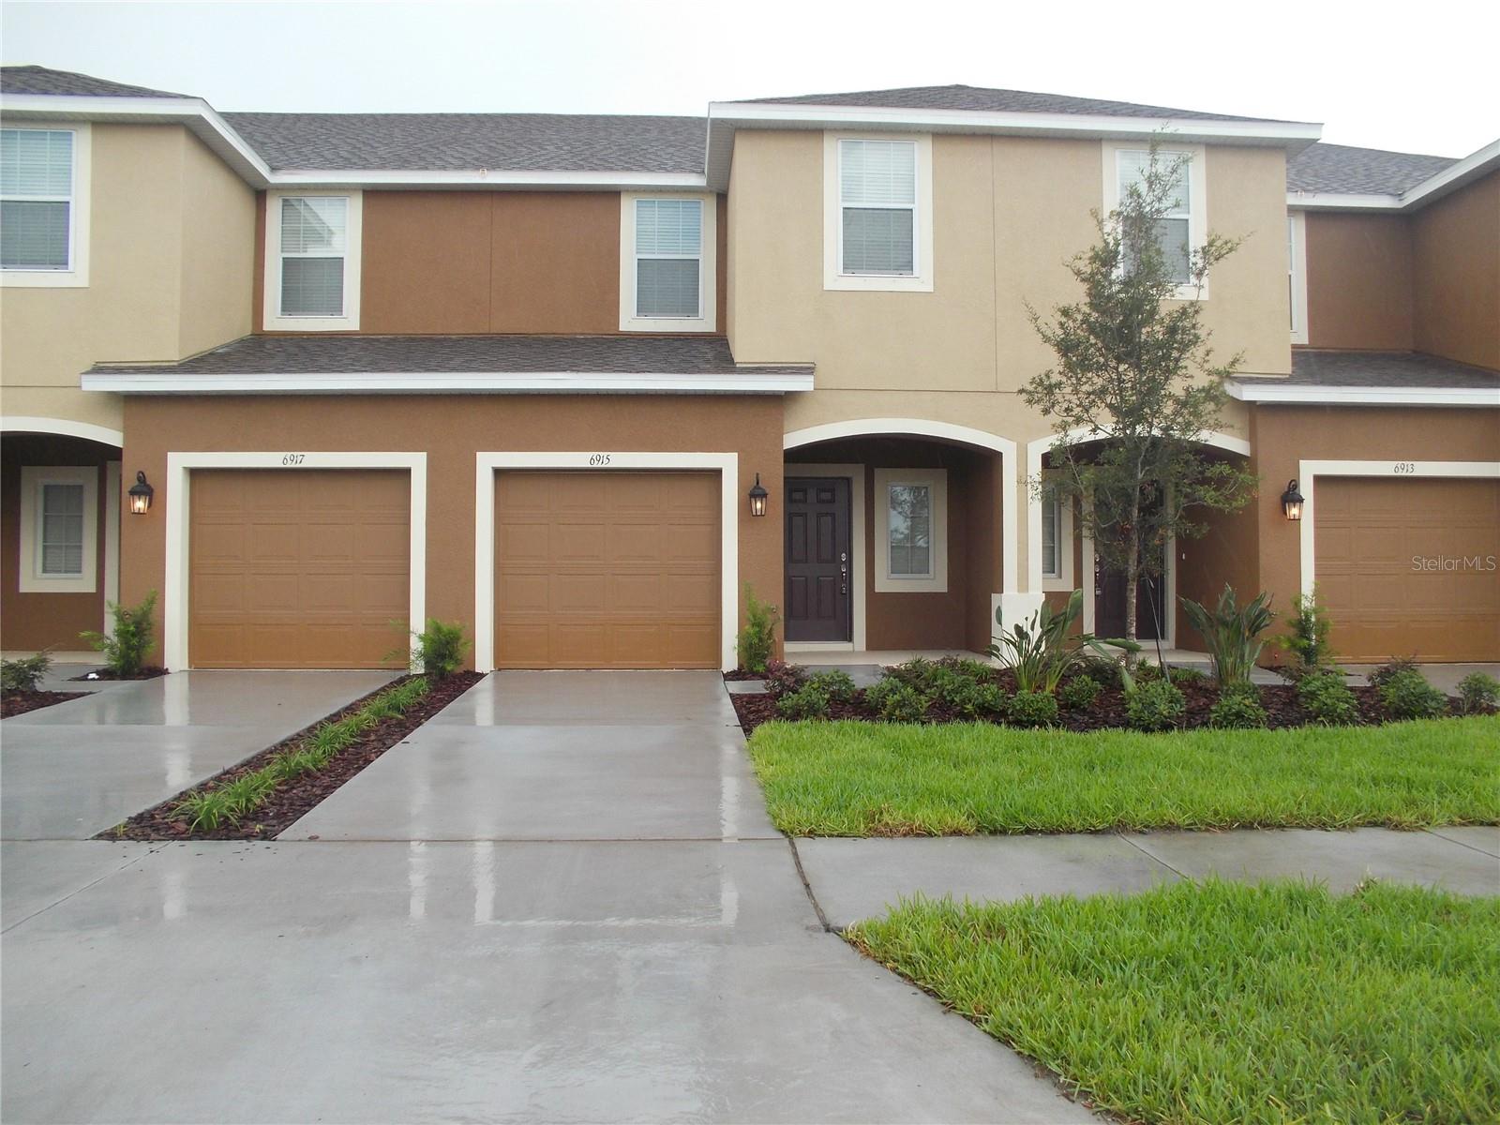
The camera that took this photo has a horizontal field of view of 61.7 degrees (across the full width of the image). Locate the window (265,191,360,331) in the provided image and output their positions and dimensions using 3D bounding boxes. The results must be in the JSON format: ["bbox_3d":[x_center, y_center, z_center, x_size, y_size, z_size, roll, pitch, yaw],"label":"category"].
[{"bbox_3d":[-5.311,-3.668,15.246,1.180,1.680,0.100,0,-2,-3],"label":"window"}]

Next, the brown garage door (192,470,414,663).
[{"bbox_3d":[-4.740,0.074,13.272,2.380,2.120,0.100,0,-2,-3],"label":"brown garage door"}]

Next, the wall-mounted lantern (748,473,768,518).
[{"bbox_3d":[0.086,-0.704,13.237,0.210,0.450,0.240,0,-2,-3],"label":"wall-mounted lantern"}]

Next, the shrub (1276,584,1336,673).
[{"bbox_3d":[5.892,0.702,13.315,0.570,0.920,0.530,0,-2,-3],"label":"shrub"}]

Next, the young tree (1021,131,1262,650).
[{"bbox_3d":[3.915,-1.519,12.553,2.298,5.380,2.100,0,-1,-3],"label":"young tree"}]

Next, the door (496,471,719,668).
[{"bbox_3d":[-1.530,0.070,13.444,2.434,2.138,0.200,0,-1,-3],"label":"door"}]

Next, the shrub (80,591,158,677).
[{"bbox_3d":[-6.326,0.718,12.620,0.720,0.840,0.600,0,-2,-3],"label":"shrub"}]

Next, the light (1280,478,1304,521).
[{"bbox_3d":[5.887,-0.679,13.604,0.200,0.445,0.240,0,-1,-3],"label":"light"}]

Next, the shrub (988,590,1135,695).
[{"bbox_3d":[2.920,0.723,11.670,1.358,0.935,1.000,0,-1,-3],"label":"shrub"}]

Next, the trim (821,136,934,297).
[{"bbox_3d":[1.420,-3.863,13.838,1.221,1.775,0.120,0,-1,-3],"label":"trim"}]

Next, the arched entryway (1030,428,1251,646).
[{"bbox_3d":[4.278,-0.203,14.185,2.554,2.579,0.800,0,-1,-3],"label":"arched entryway"}]

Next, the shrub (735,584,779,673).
[{"bbox_3d":[0.073,0.688,13.058,0.440,0.910,0.440,0,-2,-3],"label":"shrub"}]

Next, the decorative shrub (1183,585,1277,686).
[{"bbox_3d":[4.587,0.701,12.044,0.929,0.965,0.850,0,-1,-3],"label":"decorative shrub"}]

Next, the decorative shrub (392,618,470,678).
[{"bbox_3d":[-3.253,0.858,12.778,0.740,0.570,0.620,0,-2,-3],"label":"decorative shrub"}]

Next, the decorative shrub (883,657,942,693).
[{"bbox_3d":[1.515,1.031,11.640,0.547,0.314,0.500,0,-1,-3],"label":"decorative shrub"}]

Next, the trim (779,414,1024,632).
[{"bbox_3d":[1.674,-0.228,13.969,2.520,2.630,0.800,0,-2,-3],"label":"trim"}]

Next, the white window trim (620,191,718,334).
[{"bbox_3d":[-1.027,-3.766,15.740,1.216,1.773,0.120,0,-1,-3],"label":"white window trim"}]

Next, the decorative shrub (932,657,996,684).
[{"bbox_3d":[2.047,1.040,11.993,0.576,0.279,0.500,0,-1,-3],"label":"decorative shrub"}]

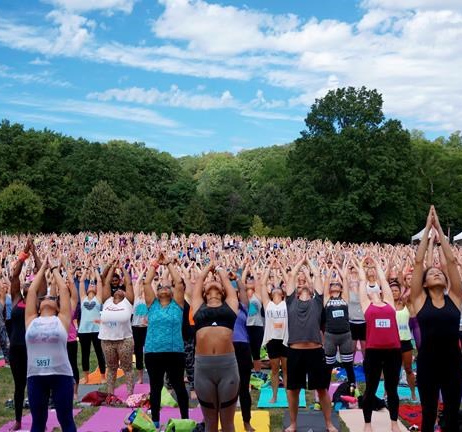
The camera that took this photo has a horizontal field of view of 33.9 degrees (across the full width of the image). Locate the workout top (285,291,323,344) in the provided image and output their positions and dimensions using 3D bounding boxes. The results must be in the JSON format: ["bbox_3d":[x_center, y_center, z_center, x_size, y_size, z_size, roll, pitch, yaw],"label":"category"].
[{"bbox_3d":[0.781,1.089,8.050,0.400,0.580,0.270,0,-16,3],"label":"workout top"}]

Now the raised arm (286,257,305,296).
[{"bbox_3d":[0.690,0.647,8.100,0.180,0.500,0.200,12,-27,5],"label":"raised arm"}]

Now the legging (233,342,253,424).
[{"bbox_3d":[0.079,1.758,7.950,0.320,0.870,0.270,0,-5,0],"label":"legging"}]

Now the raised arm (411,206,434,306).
[{"bbox_3d":[1.434,0.303,5.675,0.130,0.730,0.170,10,-11,0],"label":"raised arm"}]

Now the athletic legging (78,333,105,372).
[{"bbox_3d":[-2.203,2.155,12.050,0.430,0.700,0.280,0,-3,3],"label":"athletic legging"}]

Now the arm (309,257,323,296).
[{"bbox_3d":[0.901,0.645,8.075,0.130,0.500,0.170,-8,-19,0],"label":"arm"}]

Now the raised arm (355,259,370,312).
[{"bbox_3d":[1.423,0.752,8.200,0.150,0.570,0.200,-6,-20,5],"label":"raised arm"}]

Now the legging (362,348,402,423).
[{"bbox_3d":[1.620,1.812,8.100,0.420,0.790,0.290,0,-5,3],"label":"legging"}]

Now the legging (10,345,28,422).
[{"bbox_3d":[-2.173,1.780,8.050,0.360,0.840,0.270,0,-6,-3],"label":"legging"}]

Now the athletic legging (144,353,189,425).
[{"bbox_3d":[-0.698,1.856,8.200,0.470,0.760,0.290,0,-5,3],"label":"athletic legging"}]

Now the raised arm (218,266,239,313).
[{"bbox_3d":[-0.022,0.640,6.600,0.180,0.410,0.200,0,-5,3],"label":"raised arm"}]

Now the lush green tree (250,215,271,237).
[{"bbox_3d":[3.198,1.739,85.000,2.500,4.000,2.500,0,-5,3],"label":"lush green tree"}]

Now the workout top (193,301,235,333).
[{"bbox_3d":[-0.123,0.757,5.650,0.330,0.240,0.240,0,-20,0],"label":"workout top"}]

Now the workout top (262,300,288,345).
[{"bbox_3d":[0.592,1.385,9.850,0.360,0.570,0.270,-1,-10,3],"label":"workout top"}]

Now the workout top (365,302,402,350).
[{"bbox_3d":[1.600,1.156,8.000,0.380,0.510,0.290,-4,-11,5],"label":"workout top"}]

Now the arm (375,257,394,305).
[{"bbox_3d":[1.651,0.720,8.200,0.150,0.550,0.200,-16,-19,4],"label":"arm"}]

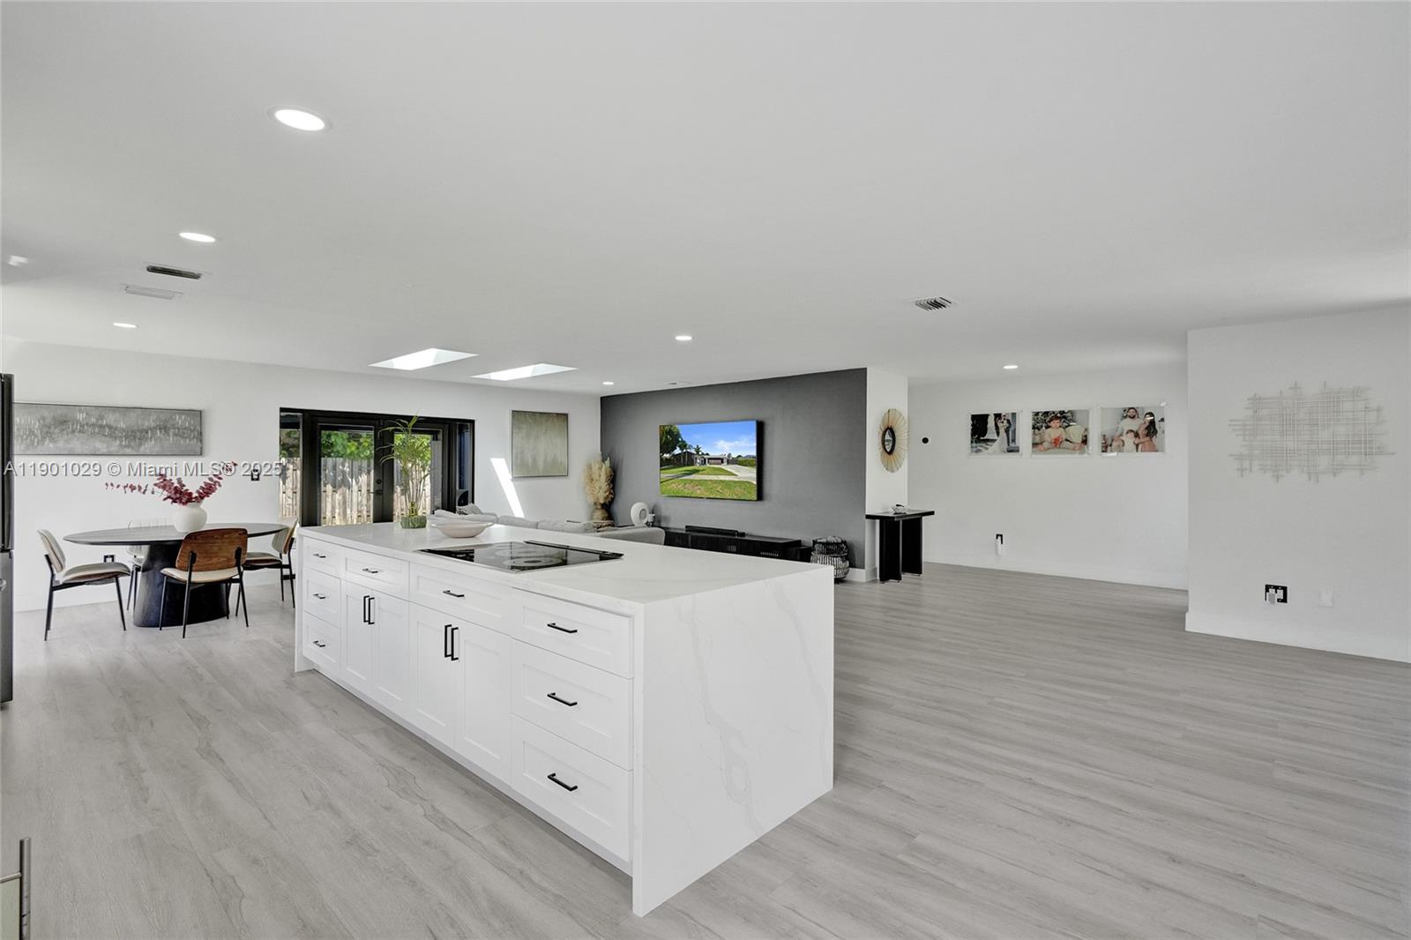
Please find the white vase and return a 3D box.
[{"bbox_3d":[-4.574,0.407,5.559,0.235,0.270,0.235,0,0,42],"label":"white vase"}]

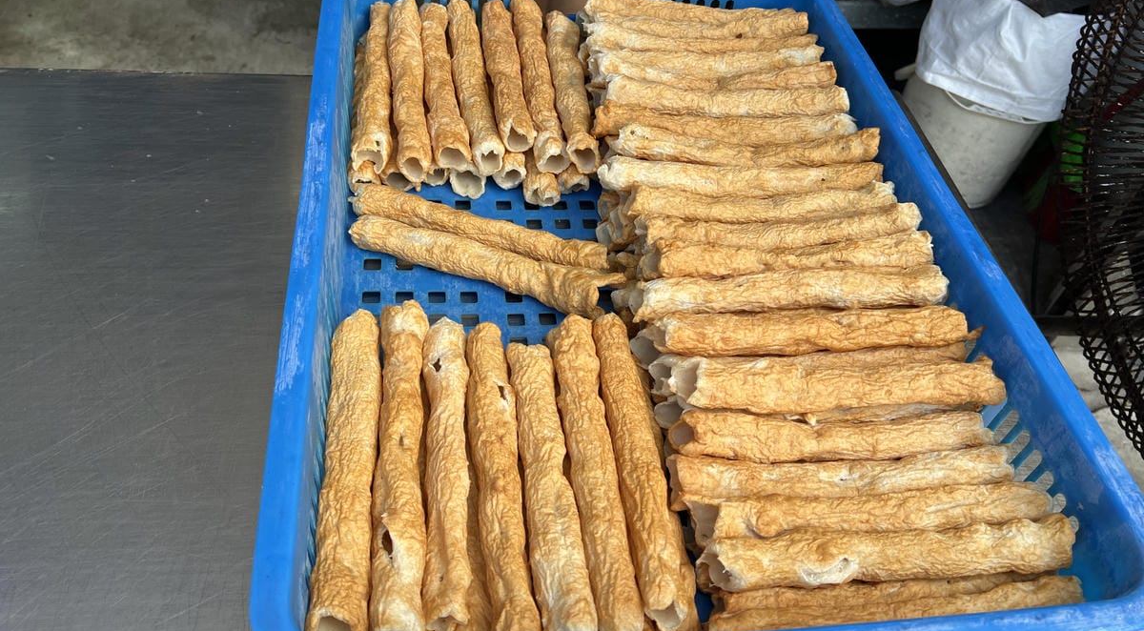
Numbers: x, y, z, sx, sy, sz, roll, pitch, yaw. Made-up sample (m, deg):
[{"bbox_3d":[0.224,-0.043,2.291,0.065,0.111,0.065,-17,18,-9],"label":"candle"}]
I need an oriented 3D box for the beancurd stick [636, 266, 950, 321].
[{"bbox_3d":[0.147,-0.014,0.573,0.212,0.028,0.029,-1,48,-10],"label":"beancurd stick"}]

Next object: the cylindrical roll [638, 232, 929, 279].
[{"bbox_3d":[0.153,-0.042,0.605,0.209,0.027,0.027,-3,50,-10],"label":"cylindrical roll"}]

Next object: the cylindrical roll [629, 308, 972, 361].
[{"bbox_3d":[0.152,0.011,0.561,0.219,0.027,0.027,-1,50,-9],"label":"cylindrical roll"}]

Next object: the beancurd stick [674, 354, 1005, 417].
[{"bbox_3d":[0.164,0.044,0.532,0.204,0.033,0.034,0,49,-7],"label":"beancurd stick"}]

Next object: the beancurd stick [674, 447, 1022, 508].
[{"bbox_3d":[0.157,0.090,0.493,0.204,0.025,0.025,-2,50,-9],"label":"beancurd stick"}]

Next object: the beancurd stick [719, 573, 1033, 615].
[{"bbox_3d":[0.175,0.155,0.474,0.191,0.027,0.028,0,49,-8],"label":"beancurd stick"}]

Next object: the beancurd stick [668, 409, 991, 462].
[{"bbox_3d":[0.157,0.073,0.519,0.194,0.027,0.027,1,48,-8],"label":"beancurd stick"}]

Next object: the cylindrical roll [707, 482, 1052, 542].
[{"bbox_3d":[0.174,0.110,0.484,0.195,0.026,0.026,-2,50,-10],"label":"cylindrical roll"}]

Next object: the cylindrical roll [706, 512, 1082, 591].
[{"bbox_3d":[0.171,0.126,0.453,0.201,0.027,0.027,-1,50,-9],"label":"cylindrical roll"}]

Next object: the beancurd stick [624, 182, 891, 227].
[{"bbox_3d":[0.141,-0.083,0.638,0.205,0.026,0.026,-4,50,-11],"label":"beancurd stick"}]

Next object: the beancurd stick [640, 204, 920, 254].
[{"bbox_3d":[0.146,-0.063,0.596,0.200,0.025,0.025,-3,50,-10],"label":"beancurd stick"}]

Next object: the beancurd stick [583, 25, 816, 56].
[{"bbox_3d":[0.118,-0.249,0.778,0.213,0.026,0.026,0,50,-8],"label":"beancurd stick"}]

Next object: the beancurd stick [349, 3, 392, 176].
[{"bbox_3d":[-0.165,-0.196,0.718,0.027,0.027,0.200,0,51,-9],"label":"beancurd stick"}]

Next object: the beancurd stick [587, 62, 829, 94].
[{"bbox_3d":[0.124,-0.211,0.754,0.213,0.025,0.026,-2,49,-9],"label":"beancurd stick"}]

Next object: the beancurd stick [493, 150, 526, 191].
[{"bbox_3d":[-0.067,-0.197,0.777,0.027,0.026,0.210,-2,48,-11],"label":"beancurd stick"}]

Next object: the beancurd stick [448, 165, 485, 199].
[{"bbox_3d":[-0.105,-0.184,0.764,0.029,0.028,0.209,-5,50,-11],"label":"beancurd stick"}]

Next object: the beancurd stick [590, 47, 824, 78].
[{"bbox_3d":[0.120,-0.223,0.755,0.210,0.026,0.026,-6,51,-13],"label":"beancurd stick"}]

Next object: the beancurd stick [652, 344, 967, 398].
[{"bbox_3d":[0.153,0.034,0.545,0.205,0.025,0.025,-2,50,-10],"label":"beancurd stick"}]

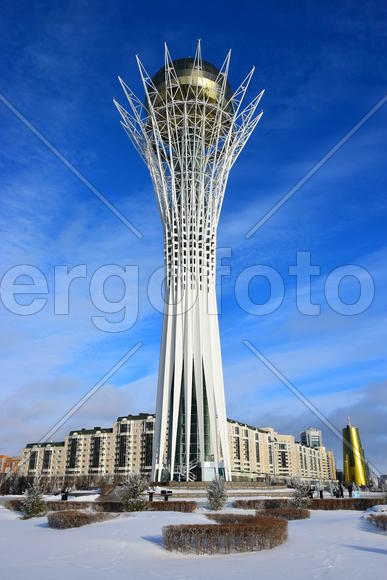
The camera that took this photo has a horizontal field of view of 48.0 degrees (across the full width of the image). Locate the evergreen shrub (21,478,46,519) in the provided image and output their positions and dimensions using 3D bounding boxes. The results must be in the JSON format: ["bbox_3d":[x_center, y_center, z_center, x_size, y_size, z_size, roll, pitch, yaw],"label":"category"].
[{"bbox_3d":[-8.721,11.149,23.717,1.450,2.050,1.400,0,-24,0],"label":"evergreen shrub"}]

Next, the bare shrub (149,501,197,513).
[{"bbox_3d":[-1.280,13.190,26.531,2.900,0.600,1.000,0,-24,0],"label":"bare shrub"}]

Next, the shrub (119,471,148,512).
[{"bbox_3d":[-3.755,12.598,27.231,1.950,2.250,1.900,0,-24,0],"label":"shrub"}]

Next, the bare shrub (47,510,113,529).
[{"bbox_3d":[-4.721,9.442,18.019,2.750,0.550,1.800,0,-24,0],"label":"bare shrub"}]

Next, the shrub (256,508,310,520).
[{"bbox_3d":[4.538,11.208,21.940,2.600,0.500,1.300,0,-24,0],"label":"shrub"}]

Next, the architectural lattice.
[{"bbox_3d":[-0.586,-9.950,93.443,37.500,94.000,37.500,0,-24,0],"label":"architectural lattice"}]

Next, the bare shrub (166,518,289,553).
[{"bbox_3d":[0.842,6.639,11.824,3.250,0.650,2.300,0,-24,0],"label":"bare shrub"}]

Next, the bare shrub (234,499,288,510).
[{"bbox_3d":[4.632,14.569,29.639,3.900,0.600,1.000,0,-24,0],"label":"bare shrub"}]

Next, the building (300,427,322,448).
[{"bbox_3d":[131.641,181.738,477.307,18.000,58.000,18.000,3,-24,-6],"label":"building"}]

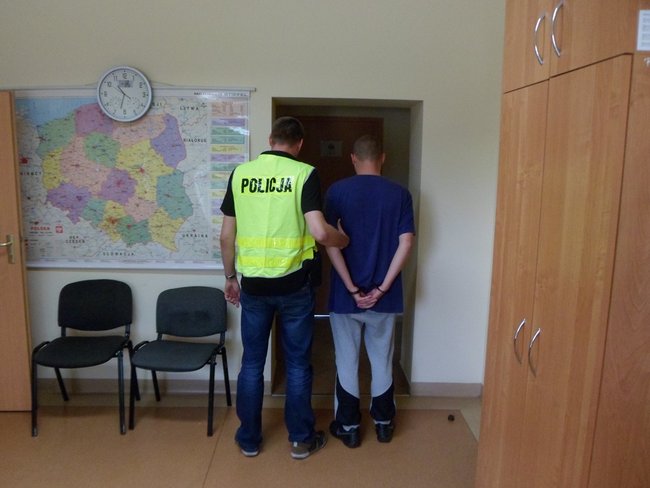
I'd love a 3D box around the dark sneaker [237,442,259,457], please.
[{"bbox_3d":[-0.440,1.087,2.902,0.105,0.110,0.280,-1,10,-12],"label":"dark sneaker"}]

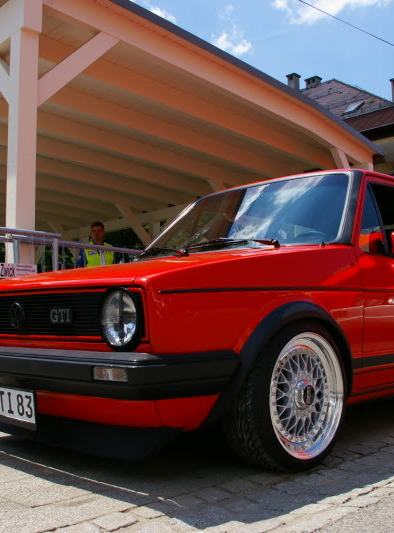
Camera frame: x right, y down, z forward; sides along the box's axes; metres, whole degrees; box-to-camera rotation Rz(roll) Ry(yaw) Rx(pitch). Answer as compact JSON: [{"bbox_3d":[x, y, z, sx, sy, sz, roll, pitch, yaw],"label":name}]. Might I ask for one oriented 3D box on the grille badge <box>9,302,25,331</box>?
[{"bbox_3d":[-0.665,0.183,2.224,0.095,0.095,0.018,-5,-7,44],"label":"grille badge"}]

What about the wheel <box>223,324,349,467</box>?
[{"bbox_3d":[0.337,0.460,2.203,0.200,0.560,0.560,-5,-7,44],"label":"wheel"}]

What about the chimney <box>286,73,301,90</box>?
[{"bbox_3d":[6.041,-11.325,37.243,0.650,1.400,0.700,-5,-7,44],"label":"chimney"}]

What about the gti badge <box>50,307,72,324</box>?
[{"bbox_3d":[-0.459,0.165,2.028,0.125,0.053,0.014,-5,-7,44],"label":"gti badge"}]

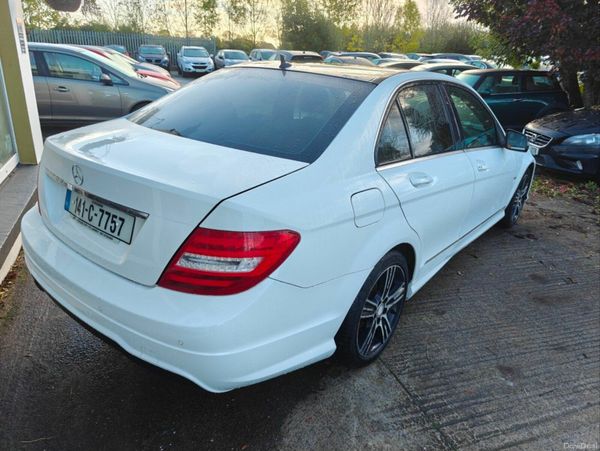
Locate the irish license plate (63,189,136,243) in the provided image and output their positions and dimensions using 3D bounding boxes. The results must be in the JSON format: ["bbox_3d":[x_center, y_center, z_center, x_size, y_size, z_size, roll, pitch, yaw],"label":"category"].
[{"bbox_3d":[-0.814,-0.049,1.655,0.520,0.115,0.015,19,19,35],"label":"irish license plate"}]

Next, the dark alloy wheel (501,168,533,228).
[{"bbox_3d":[2.059,-0.277,4.090,0.230,0.635,0.635,19,26,35],"label":"dark alloy wheel"}]

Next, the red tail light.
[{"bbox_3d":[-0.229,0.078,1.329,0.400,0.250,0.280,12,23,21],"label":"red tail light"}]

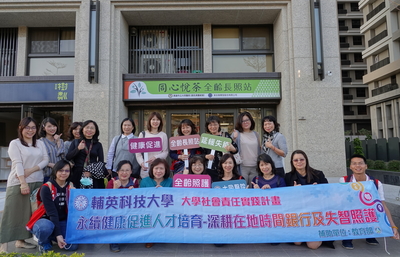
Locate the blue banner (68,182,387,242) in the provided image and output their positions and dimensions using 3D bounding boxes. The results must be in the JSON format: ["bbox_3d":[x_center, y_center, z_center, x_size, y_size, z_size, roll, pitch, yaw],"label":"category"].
[{"bbox_3d":[0.320,0.945,2.980,3.520,0.610,0.160,-1,-5,1],"label":"blue banner"}]

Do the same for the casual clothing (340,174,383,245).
[{"bbox_3d":[1.966,0.955,3.265,0.520,0.800,0.480,-2,-5,10],"label":"casual clothing"}]

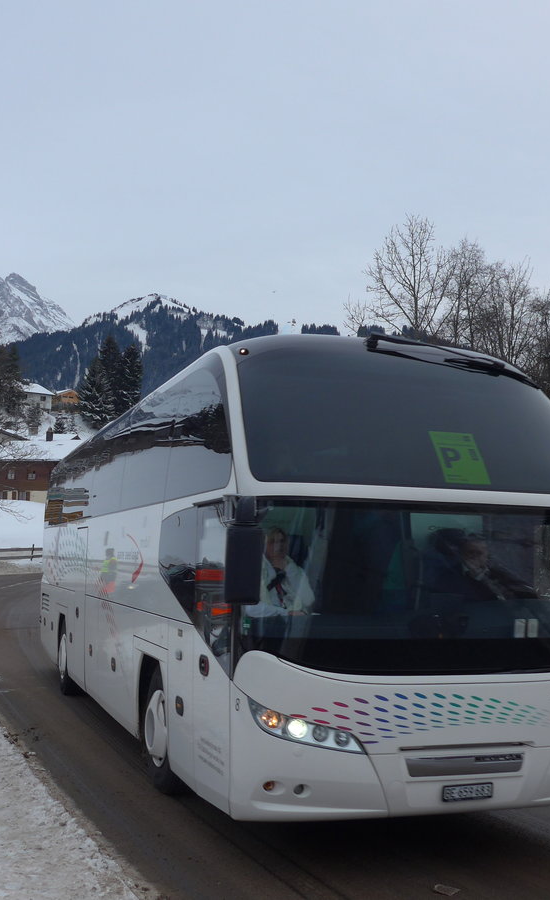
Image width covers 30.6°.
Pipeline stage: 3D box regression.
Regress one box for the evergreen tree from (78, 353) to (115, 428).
[{"bbox_3d":[-27.522,-8.866,155.000,6.000,12.000,6.000,0,-6,0],"label":"evergreen tree"}]

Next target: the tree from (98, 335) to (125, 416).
[{"bbox_3d":[-26.835,-11.571,165.000,5.000,15.000,5.000,0,-6,0],"label":"tree"}]

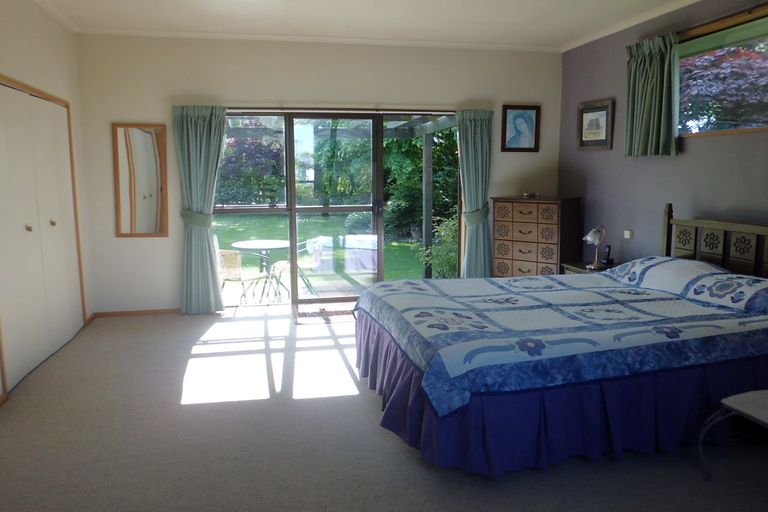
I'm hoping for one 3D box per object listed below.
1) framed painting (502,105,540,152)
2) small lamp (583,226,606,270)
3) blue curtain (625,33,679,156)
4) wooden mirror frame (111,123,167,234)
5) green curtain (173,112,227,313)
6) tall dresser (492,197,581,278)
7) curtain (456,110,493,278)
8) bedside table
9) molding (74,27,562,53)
[{"bbox_3d":[1.504,-1.387,6.070,0.456,0.492,0.027,-2,8,-12],"label":"framed painting"},{"bbox_3d":[1.915,-0.075,5.067,0.197,0.389,0.143,-3,8,-17],"label":"small lamp"},{"bbox_3d":[2.249,-1.342,4.704,0.116,0.979,0.571,-2,8,-12],"label":"blue curtain"},{"bbox_3d":[-2.352,-0.718,5.363,0.462,1.081,0.030,-2,8,-12],"label":"wooden mirror frame"},{"bbox_3d":[-1.774,-0.438,5.462,0.476,2.040,0.150,-2,8,-12],"label":"green curtain"},{"bbox_3d":[1.585,-0.029,5.823,0.741,1.126,0.530,7,11,41],"label":"tall dresser"},{"bbox_3d":[0.984,-0.526,5.990,0.381,2.040,0.150,-2,8,-12],"label":"curtain"},{"bbox_3d":[2.009,0.367,5.186,0.476,0.517,0.558,-2,8,-12],"label":"bedside table"},{"bbox_3d":[-0.423,-2.165,5.560,4.923,0.063,0.068,-2,8,-12],"label":"molding"}]

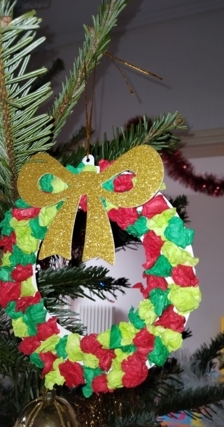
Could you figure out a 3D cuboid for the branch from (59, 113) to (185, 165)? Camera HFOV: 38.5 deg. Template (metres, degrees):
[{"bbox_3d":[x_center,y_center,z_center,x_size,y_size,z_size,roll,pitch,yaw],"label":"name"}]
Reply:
[{"bbox_3d":[0.006,-0.092,0.415,0.174,0.060,0.075,-15,-11,3],"label":"branch"}]

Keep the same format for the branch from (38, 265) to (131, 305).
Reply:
[{"bbox_3d":[-0.044,0.109,0.490,0.151,0.055,0.070,2,-10,-15],"label":"branch"}]

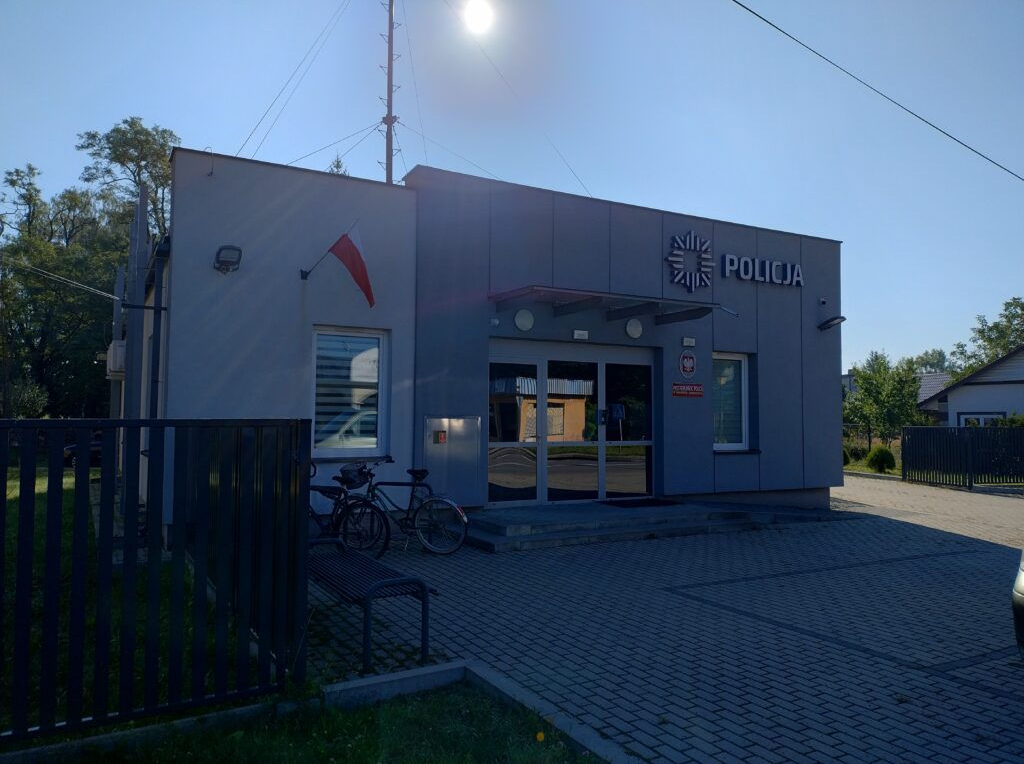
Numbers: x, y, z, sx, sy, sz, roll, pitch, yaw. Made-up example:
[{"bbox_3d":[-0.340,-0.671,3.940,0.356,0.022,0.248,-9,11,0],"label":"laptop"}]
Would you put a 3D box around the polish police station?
[{"bbox_3d":[-1.357,-0.148,15.767,11.337,4.910,11.000,2,-3,-28],"label":"polish police station"}]

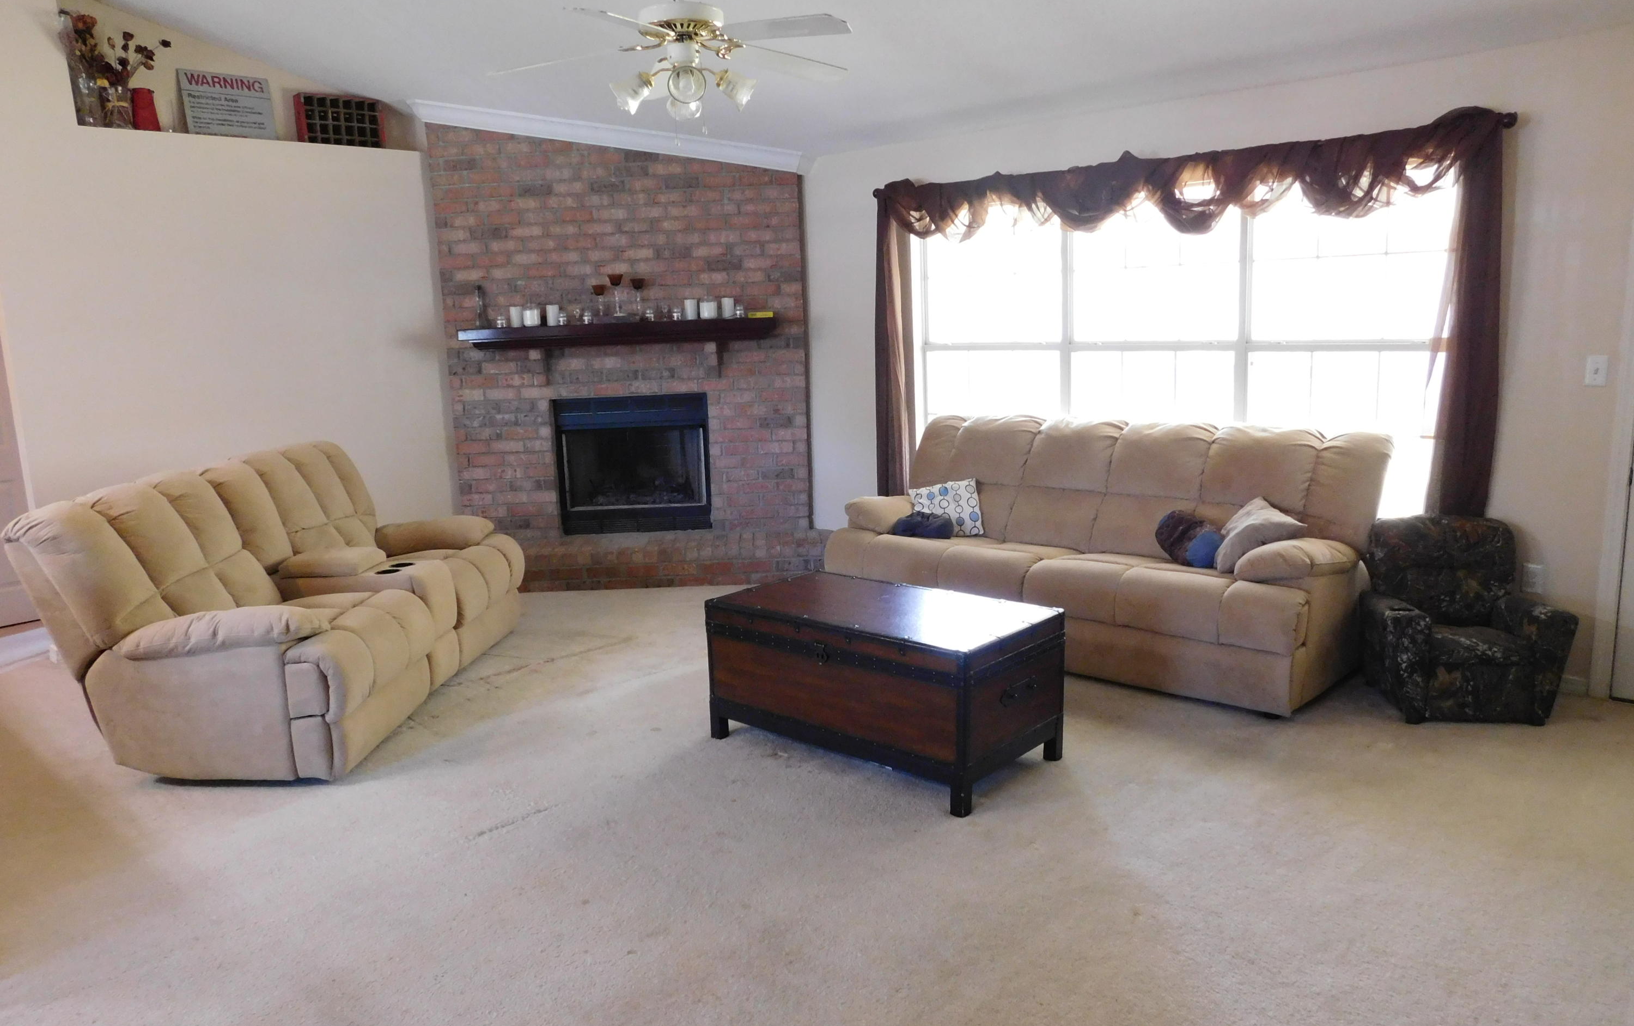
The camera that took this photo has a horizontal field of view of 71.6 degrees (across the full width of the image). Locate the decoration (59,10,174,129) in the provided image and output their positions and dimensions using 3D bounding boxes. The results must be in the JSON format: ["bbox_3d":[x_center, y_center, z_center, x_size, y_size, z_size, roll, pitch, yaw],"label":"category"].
[{"bbox_3d":[-3.377,-2.143,5.528,0.242,0.523,0.443,7,14,42],"label":"decoration"}]

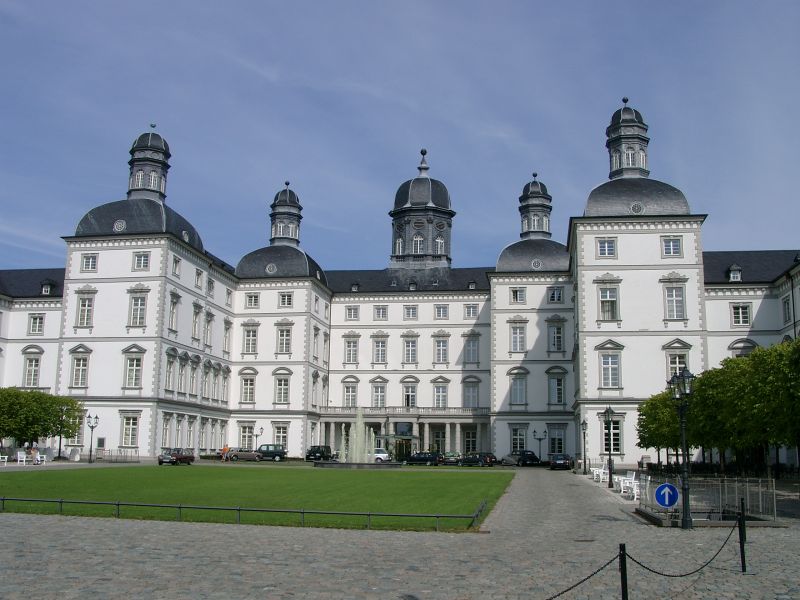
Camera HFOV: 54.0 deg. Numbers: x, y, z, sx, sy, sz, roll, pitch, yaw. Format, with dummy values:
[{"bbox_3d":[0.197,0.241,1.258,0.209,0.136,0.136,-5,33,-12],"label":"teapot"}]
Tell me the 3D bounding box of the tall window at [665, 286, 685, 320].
[{"bbox_3d":[25.169,0.343,71.855,1.711,3.119,0.250,-1,-11,9],"label":"tall window"}]

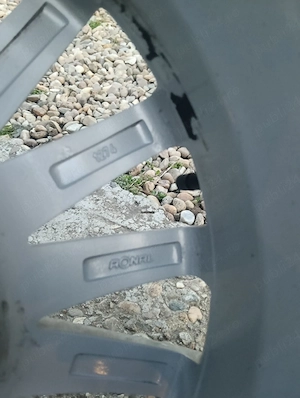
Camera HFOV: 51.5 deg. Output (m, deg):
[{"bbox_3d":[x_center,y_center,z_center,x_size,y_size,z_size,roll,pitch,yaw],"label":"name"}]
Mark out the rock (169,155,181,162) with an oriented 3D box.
[{"bbox_3d":[0.057,-0.094,0.719,0.027,0.016,0.020,0,45,0],"label":"rock"}]

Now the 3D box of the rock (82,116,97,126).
[{"bbox_3d":[-0.127,-0.163,0.655,0.031,0.019,0.025,0,52,0],"label":"rock"}]

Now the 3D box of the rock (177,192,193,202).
[{"bbox_3d":[0.070,-0.003,0.628,0.031,0.017,0.022,0,45,0],"label":"rock"}]

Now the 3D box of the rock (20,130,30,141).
[{"bbox_3d":[-0.314,-0.160,0.785,0.024,0.022,0.029,0,45,0],"label":"rock"}]

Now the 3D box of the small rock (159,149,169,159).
[{"bbox_3d":[0.031,-0.107,0.732,0.025,0.020,0.027,0,45,0],"label":"small rock"}]

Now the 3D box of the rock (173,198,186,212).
[{"bbox_3d":[0.054,0.012,0.561,0.024,0.015,0.027,0,53,0],"label":"rock"}]

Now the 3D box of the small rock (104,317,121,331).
[{"bbox_3d":[-0.052,0.176,0.437,0.023,0.011,0.019,0,53,0],"label":"small rock"}]

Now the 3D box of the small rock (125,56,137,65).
[{"bbox_3d":[-0.053,-0.380,0.856,0.030,0.015,0.032,0,53,0],"label":"small rock"}]

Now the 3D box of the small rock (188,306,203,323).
[{"bbox_3d":[0.067,0.169,0.456,0.020,0.014,0.024,0,45,0],"label":"small rock"}]

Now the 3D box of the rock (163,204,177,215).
[{"bbox_3d":[0.037,0.019,0.555,0.024,0.014,0.021,0,53,0],"label":"rock"}]

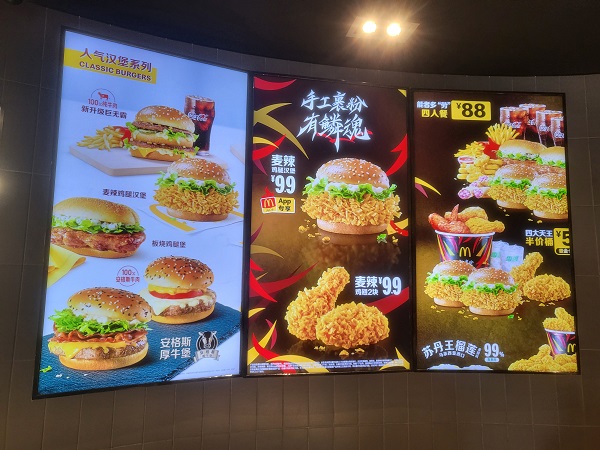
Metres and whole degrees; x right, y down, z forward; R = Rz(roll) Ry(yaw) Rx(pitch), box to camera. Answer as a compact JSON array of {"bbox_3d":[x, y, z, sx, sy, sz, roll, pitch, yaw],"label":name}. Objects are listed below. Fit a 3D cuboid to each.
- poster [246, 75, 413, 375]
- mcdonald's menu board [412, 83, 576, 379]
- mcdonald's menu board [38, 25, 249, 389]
[{"bbox_3d":[0.132,-0.005,1.909,0.710,1.240,0.050,2,-6,-10],"label":"poster"},{"bbox_3d":[0.840,0.017,1.986,0.710,1.240,0.050,1,-6,-2],"label":"mcdonald's menu board"},{"bbox_3d":[-0.532,-0.043,1.673,0.710,1.240,0.050,4,-7,-28],"label":"mcdonald's menu board"}]

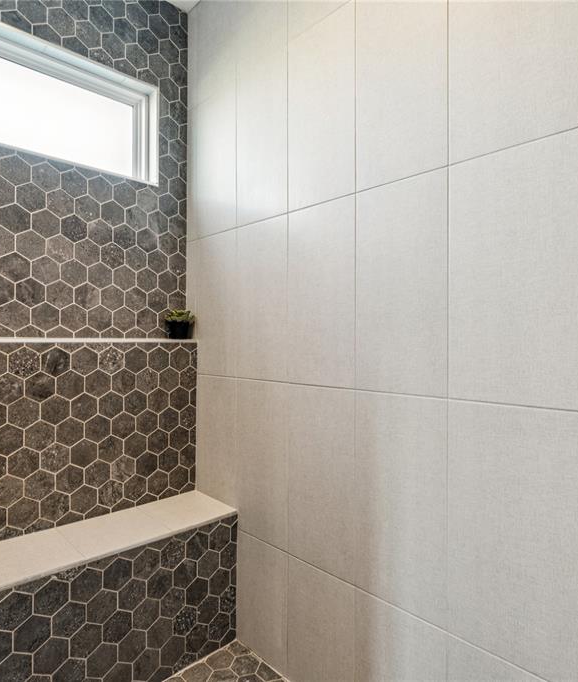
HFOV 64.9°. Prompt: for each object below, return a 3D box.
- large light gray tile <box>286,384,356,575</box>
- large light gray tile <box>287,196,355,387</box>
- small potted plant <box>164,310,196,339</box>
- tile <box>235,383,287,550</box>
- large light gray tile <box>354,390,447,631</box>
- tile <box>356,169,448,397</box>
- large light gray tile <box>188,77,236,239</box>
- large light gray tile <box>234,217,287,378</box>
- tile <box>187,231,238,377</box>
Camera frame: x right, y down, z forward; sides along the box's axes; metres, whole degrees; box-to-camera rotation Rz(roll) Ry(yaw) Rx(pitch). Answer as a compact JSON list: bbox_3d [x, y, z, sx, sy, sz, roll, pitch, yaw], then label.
[{"bbox_3d":[0.109,0.458,1.530,0.018,0.610,0.302,0,0,-44],"label":"large light gray tile"},{"bbox_3d":[0.109,-0.154,1.530,0.018,0.610,0.302,0,0,-44],"label":"large light gray tile"},{"bbox_3d":[-0.496,-0.073,2.041,0.122,0.131,0.122,0,0,-44],"label":"small potted plant"},{"bbox_3d":[-0.101,0.458,1.749,0.018,0.610,0.302,0,0,-44],"label":"tile"},{"bbox_3d":[0.320,0.458,1.310,0.018,0.610,0.302,0,0,-44],"label":"large light gray tile"},{"bbox_3d":[0.320,-0.154,1.310,0.018,0.610,0.302,0,0,-44],"label":"tile"},{"bbox_3d":[-0.327,-0.765,1.985,0.018,0.610,0.347,0,0,-44],"label":"large light gray tile"},{"bbox_3d":[-0.101,-0.154,1.749,0.018,0.610,0.302,0,0,-44],"label":"large light gray tile"},{"bbox_3d":[-0.327,-0.154,1.985,0.018,0.610,0.347,0,0,-44],"label":"tile"}]

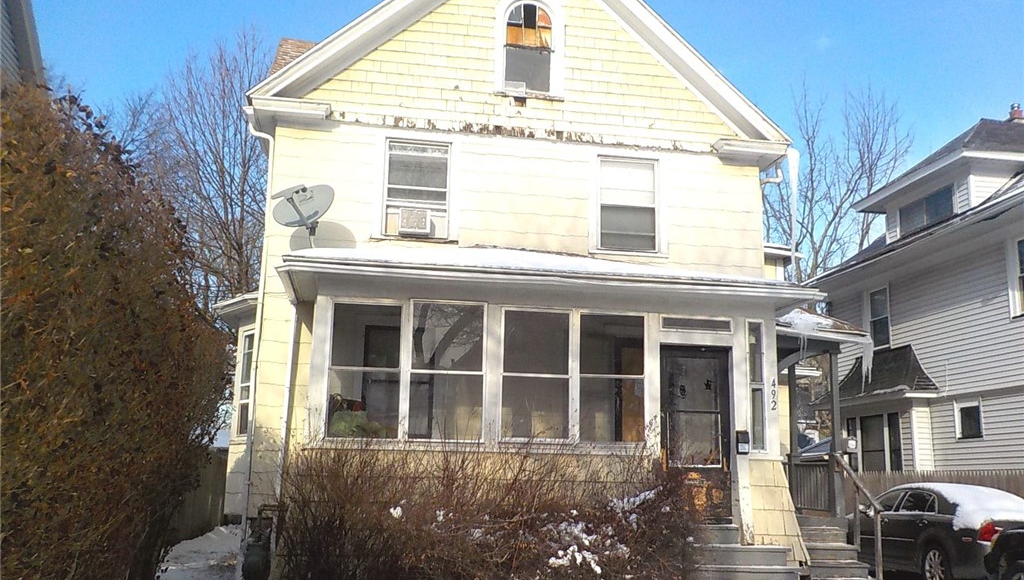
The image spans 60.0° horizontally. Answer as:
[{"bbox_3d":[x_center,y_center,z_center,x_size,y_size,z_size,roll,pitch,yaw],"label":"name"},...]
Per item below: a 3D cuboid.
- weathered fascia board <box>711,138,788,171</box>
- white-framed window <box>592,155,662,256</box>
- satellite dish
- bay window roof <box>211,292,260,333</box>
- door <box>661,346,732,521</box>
[{"bbox_3d":[3.533,-2.005,13.103,1.090,0.270,0.350,3,-12,-8],"label":"weathered fascia board"},{"bbox_3d":[1.659,-1.213,12.773,1.040,1.451,0.120,3,-12,-8],"label":"white-framed window"},{"bbox_3d":[-2.605,-0.982,11.052,0.660,0.620,0.440,-3,-13,21],"label":"satellite dish"},{"bbox_3d":[-4.093,0.389,13.888,0.860,0.400,3.300,3,-12,-8],"label":"bay window roof"},{"bbox_3d":[2.124,1.620,10.229,0.858,1.993,0.090,3,-12,-8],"label":"door"}]

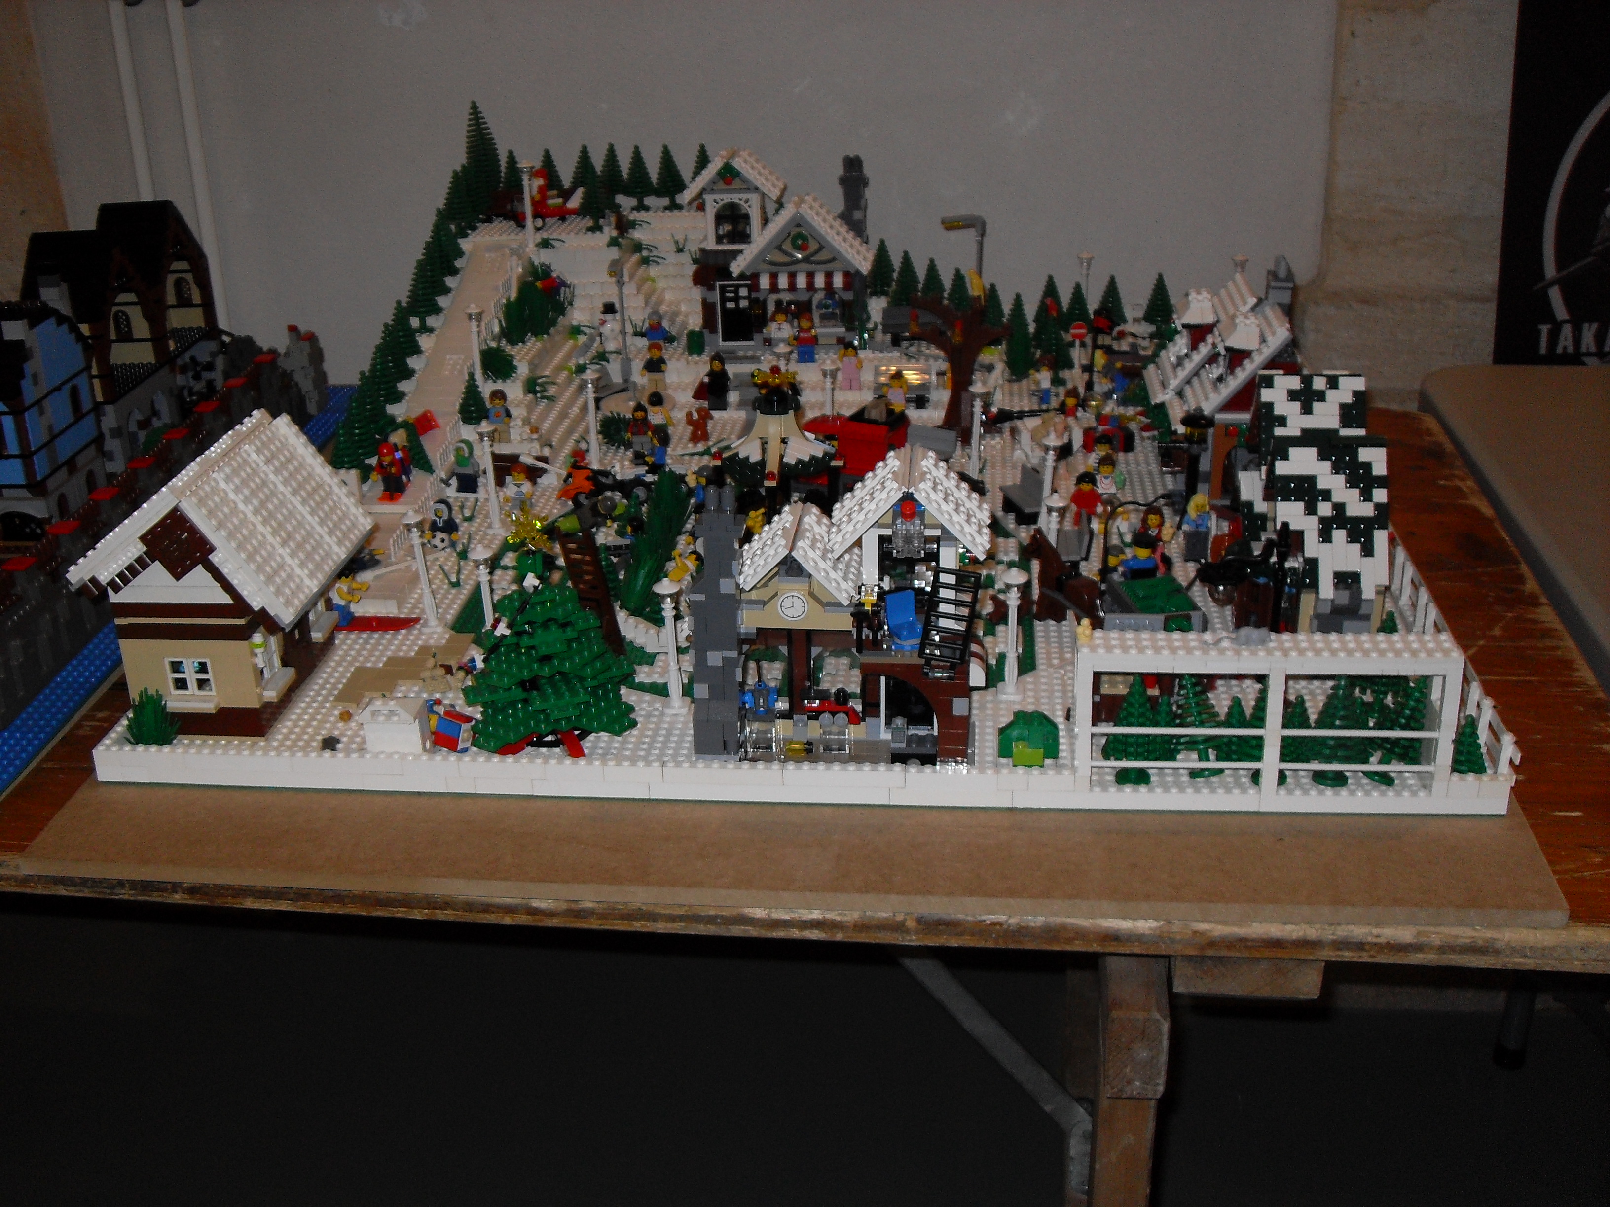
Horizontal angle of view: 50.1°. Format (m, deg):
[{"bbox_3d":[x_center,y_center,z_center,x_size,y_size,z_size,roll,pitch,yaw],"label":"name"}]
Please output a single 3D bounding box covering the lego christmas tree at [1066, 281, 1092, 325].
[{"bbox_3d":[0.261,-0.276,1.642,0.030,0.062,0.030,1,24,6],"label":"lego christmas tree"}]

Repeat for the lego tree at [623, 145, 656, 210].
[{"bbox_3d":[-0.157,-0.404,1.632,0.030,0.064,0.030,1,23,6],"label":"lego tree"}]

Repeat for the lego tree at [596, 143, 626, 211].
[{"bbox_3d":[-0.183,-0.405,1.632,0.030,0.064,0.030,1,23,6],"label":"lego tree"}]

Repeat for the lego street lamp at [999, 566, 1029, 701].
[{"bbox_3d":[0.116,0.015,0.961,0.016,0.079,0.016,1,24,6],"label":"lego street lamp"}]

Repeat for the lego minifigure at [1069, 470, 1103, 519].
[{"bbox_3d":[0.196,-0.072,1.197,0.024,0.041,0.014,1,24,6],"label":"lego minifigure"}]

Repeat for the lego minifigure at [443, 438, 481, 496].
[{"bbox_3d":[-0.262,-0.105,1.322,0.026,0.041,0.016,2,23,10],"label":"lego minifigure"}]

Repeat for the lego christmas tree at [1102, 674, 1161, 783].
[{"bbox_3d":[0.167,0.063,0.886,0.029,0.061,0.029,1,24,6],"label":"lego christmas tree"}]

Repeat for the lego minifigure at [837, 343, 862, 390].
[{"bbox_3d":[0.039,-0.203,1.475,0.022,0.041,0.014,1,24,6],"label":"lego minifigure"}]

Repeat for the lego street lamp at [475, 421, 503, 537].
[{"bbox_3d":[-0.230,-0.091,1.250,0.017,0.084,0.017,1,23,6],"label":"lego street lamp"}]

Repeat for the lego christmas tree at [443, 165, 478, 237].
[{"bbox_3d":[-0.320,-0.372,1.594,0.033,0.064,0.033,1,23,6],"label":"lego christmas tree"}]

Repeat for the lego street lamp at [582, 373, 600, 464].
[{"bbox_3d":[-0.164,-0.143,1.335,0.016,0.079,0.016,1,24,6],"label":"lego street lamp"}]

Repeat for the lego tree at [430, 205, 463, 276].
[{"bbox_3d":[-0.319,-0.322,1.525,0.030,0.064,0.030,1,23,6],"label":"lego tree"}]

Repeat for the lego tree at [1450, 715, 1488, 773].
[{"bbox_3d":[0.337,0.073,0.875,0.020,0.037,0.020,1,24,6],"label":"lego tree"}]

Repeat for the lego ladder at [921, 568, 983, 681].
[{"bbox_3d":[0.075,0.011,0.886,0.024,0.058,0.005,10,16,2],"label":"lego ladder"}]

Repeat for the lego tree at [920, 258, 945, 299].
[{"bbox_3d":[0.123,-0.302,1.655,0.030,0.062,0.030,1,24,6],"label":"lego tree"}]

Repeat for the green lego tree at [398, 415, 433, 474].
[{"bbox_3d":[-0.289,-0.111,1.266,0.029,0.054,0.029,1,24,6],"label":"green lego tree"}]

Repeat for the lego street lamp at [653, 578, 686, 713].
[{"bbox_3d":[-0.074,0.023,0.956,0.016,0.080,0.016,-1,23,7],"label":"lego street lamp"}]

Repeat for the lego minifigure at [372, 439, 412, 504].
[{"bbox_3d":[-0.311,-0.099,1.290,0.026,0.044,0.020,6,24,17],"label":"lego minifigure"}]

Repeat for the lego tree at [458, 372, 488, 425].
[{"bbox_3d":[-0.250,-0.154,1.292,0.021,0.038,0.021,1,24,6],"label":"lego tree"}]

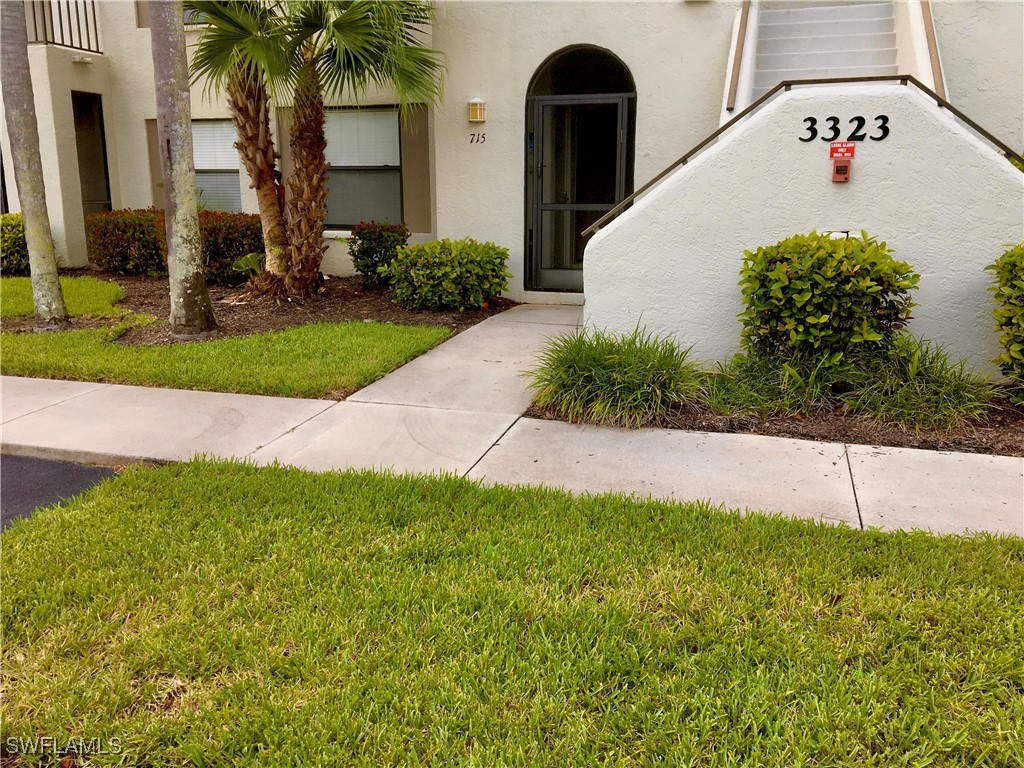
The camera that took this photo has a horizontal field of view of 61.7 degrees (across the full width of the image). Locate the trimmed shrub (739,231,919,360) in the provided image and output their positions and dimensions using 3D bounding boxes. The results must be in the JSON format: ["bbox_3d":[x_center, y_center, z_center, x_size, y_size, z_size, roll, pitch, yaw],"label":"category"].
[{"bbox_3d":[2.043,-0.452,5.650,1.027,0.960,0.852,4,16,17],"label":"trimmed shrub"}]

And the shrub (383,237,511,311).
[{"bbox_3d":[-0.649,-1.205,9.341,1.094,0.701,0.718,4,16,17],"label":"shrub"}]

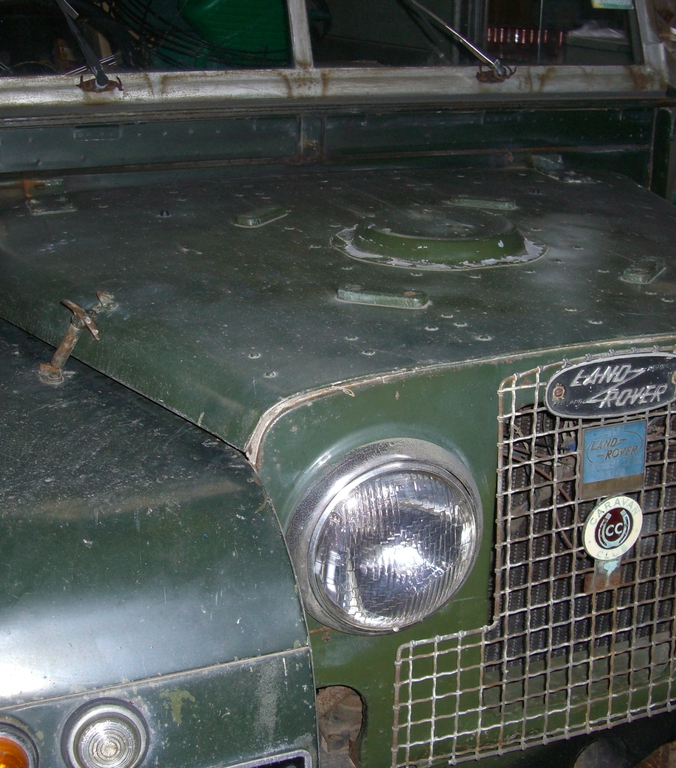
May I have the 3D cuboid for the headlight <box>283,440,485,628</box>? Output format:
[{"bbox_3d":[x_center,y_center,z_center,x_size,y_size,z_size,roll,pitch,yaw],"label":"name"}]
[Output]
[{"bbox_3d":[0.051,0.156,1.104,0.212,0.212,0.080,-8,19,-20],"label":"headlight"}]

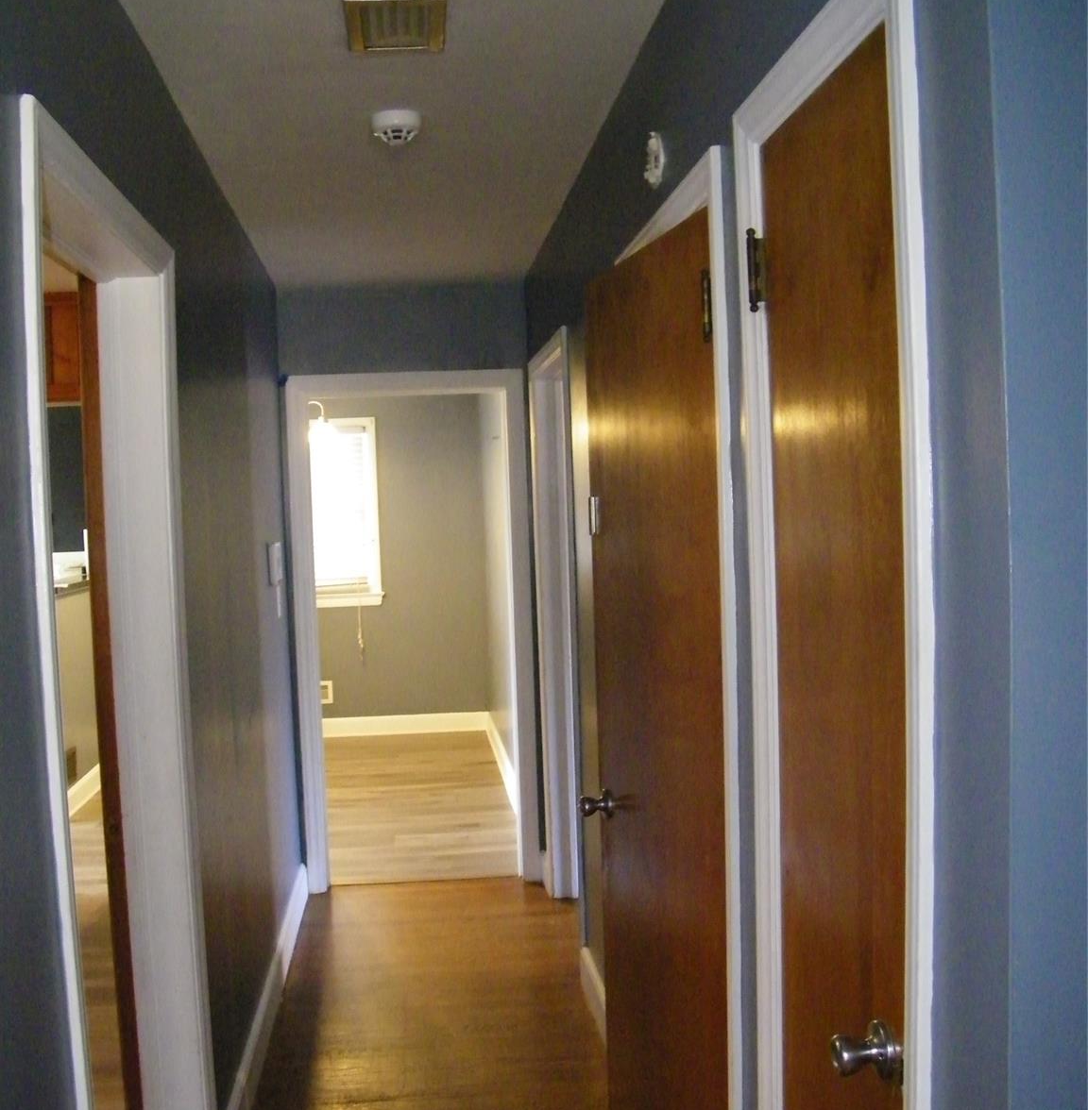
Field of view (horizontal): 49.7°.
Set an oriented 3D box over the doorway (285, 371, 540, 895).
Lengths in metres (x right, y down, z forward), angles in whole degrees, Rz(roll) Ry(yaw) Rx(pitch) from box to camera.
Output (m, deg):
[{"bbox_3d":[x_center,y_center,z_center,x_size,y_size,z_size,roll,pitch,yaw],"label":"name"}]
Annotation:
[{"bbox_3d":[-0.531,0.311,4.809,0.945,2.090,0.130,-2,2,-7],"label":"doorway"}]

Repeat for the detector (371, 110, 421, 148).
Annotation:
[{"bbox_3d":[-0.346,-1.002,2.772,0.116,0.056,0.116,-2,2,-7],"label":"detector"}]

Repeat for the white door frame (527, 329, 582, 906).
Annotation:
[{"bbox_3d":[0.096,0.317,4.128,0.130,2.090,1.050,-2,2,-7],"label":"white door frame"}]

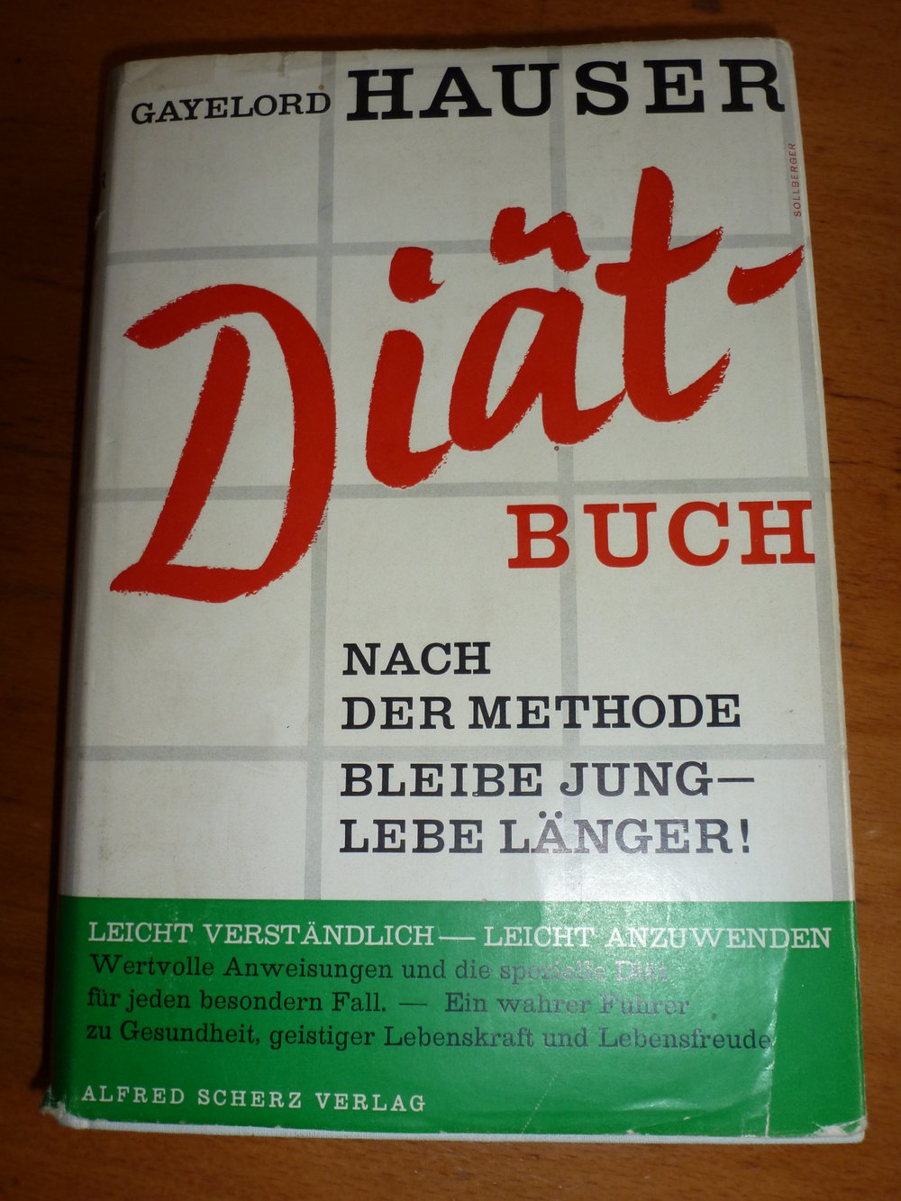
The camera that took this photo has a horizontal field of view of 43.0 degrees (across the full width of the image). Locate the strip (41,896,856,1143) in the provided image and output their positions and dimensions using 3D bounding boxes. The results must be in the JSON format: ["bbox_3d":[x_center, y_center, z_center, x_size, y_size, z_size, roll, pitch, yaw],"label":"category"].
[{"bbox_3d":[0.000,0.073,0.202,0.142,0.005,0.039,-1,79,2],"label":"strip"}]

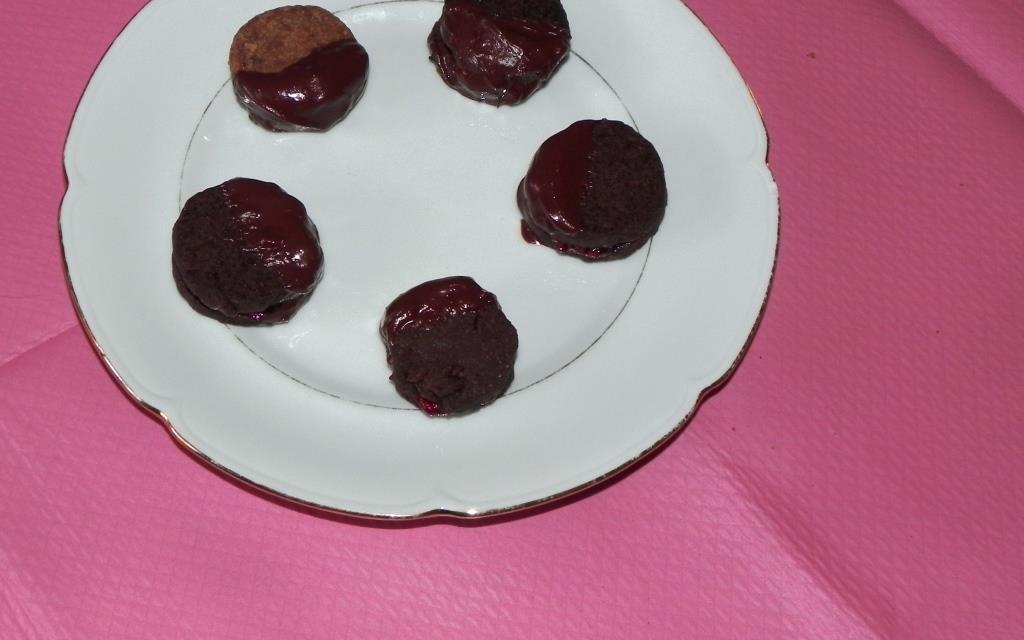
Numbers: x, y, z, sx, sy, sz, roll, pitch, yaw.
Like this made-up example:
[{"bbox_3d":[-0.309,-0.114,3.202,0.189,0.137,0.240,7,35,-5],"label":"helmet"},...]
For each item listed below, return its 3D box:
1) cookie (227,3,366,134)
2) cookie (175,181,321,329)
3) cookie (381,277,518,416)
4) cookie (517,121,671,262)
[{"bbox_3d":[-0.076,-0.091,0.438,0.049,0.014,0.049,2,64,-4],"label":"cookie"},{"bbox_3d":[-0.088,-0.023,0.405,0.049,0.013,0.051,2,64,-4],"label":"cookie"},{"bbox_3d":[-0.020,0.008,0.395,0.045,0.013,0.047,2,64,-4],"label":"cookie"},{"bbox_3d":[0.028,-0.046,0.424,0.052,0.014,0.053,2,64,-4],"label":"cookie"}]

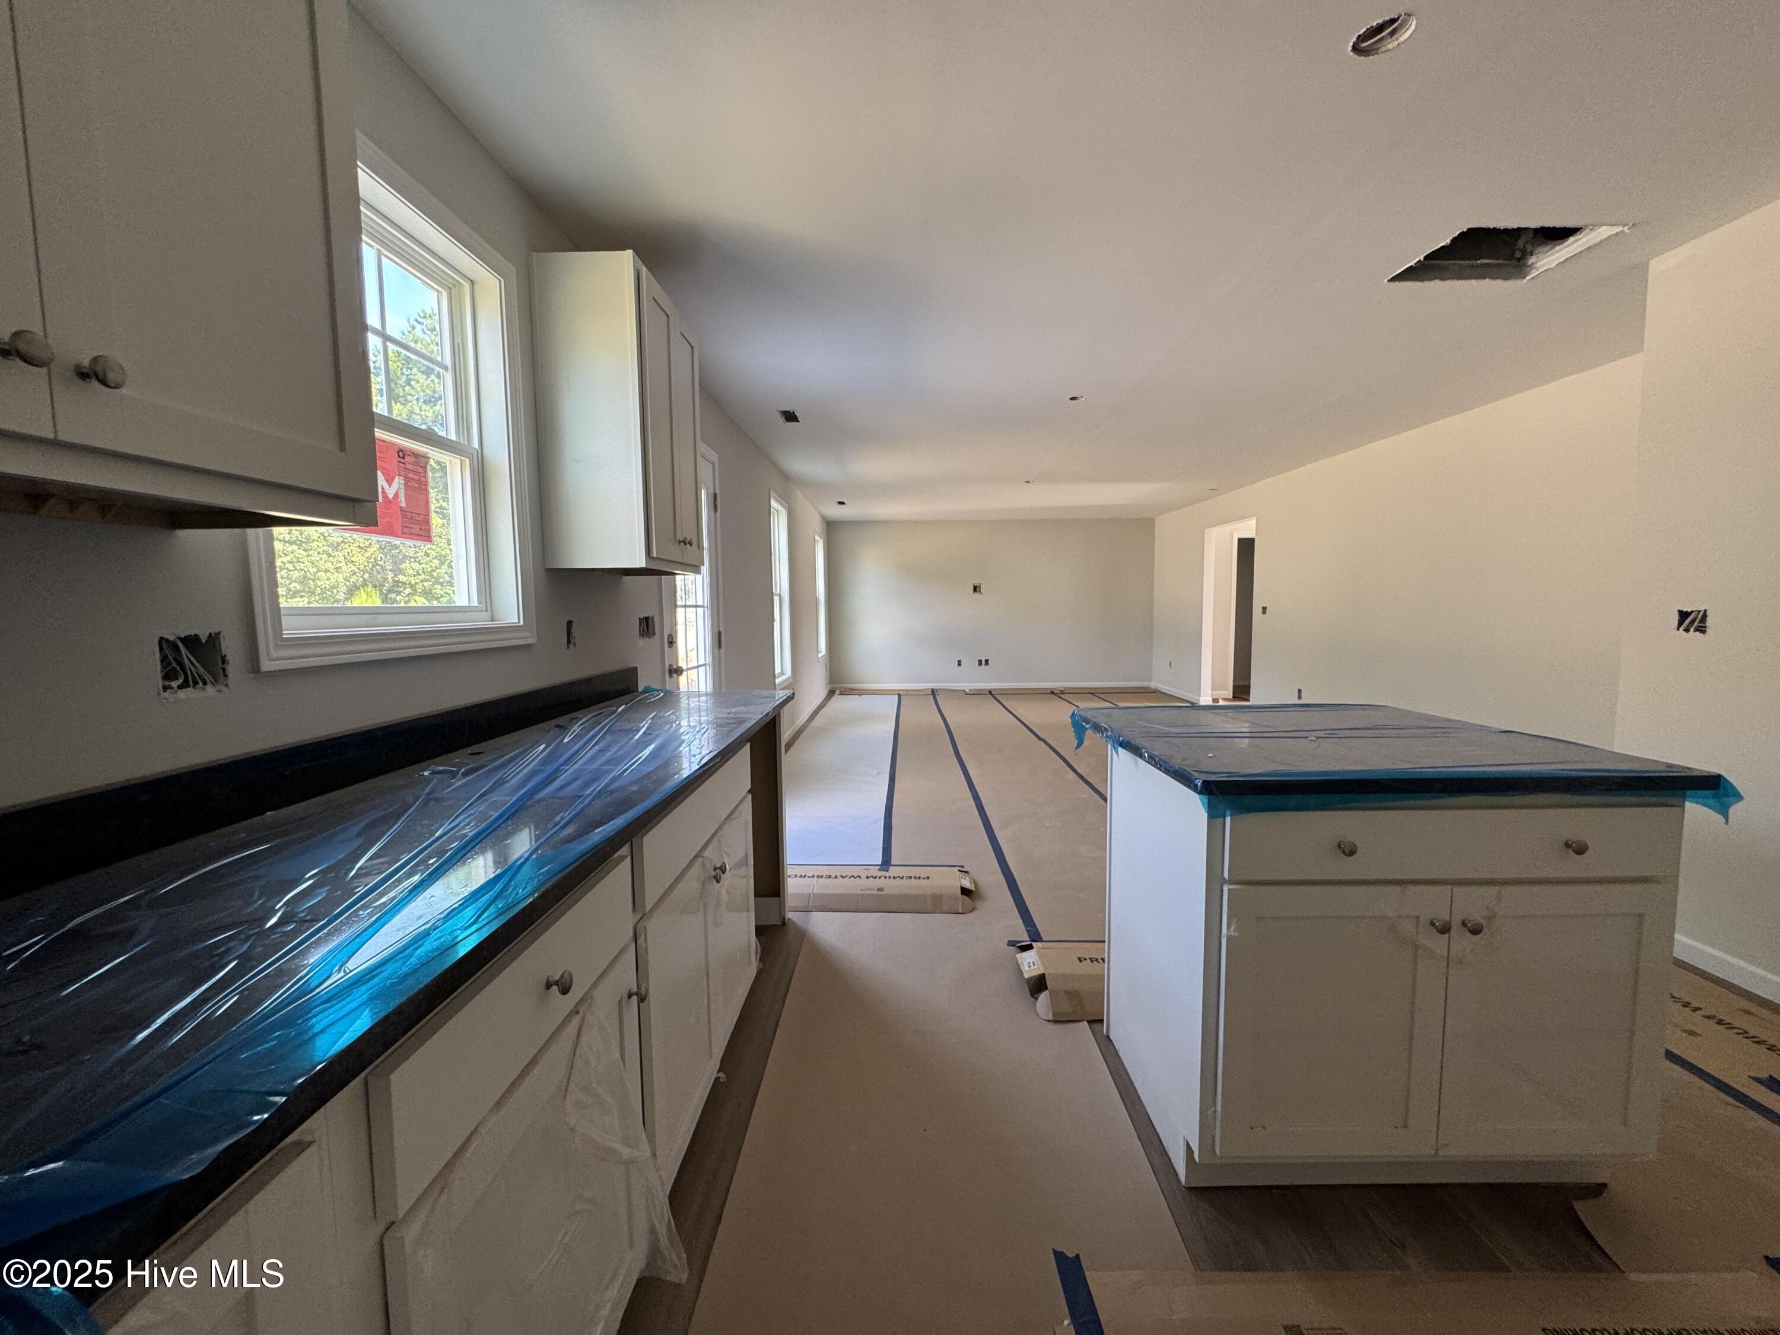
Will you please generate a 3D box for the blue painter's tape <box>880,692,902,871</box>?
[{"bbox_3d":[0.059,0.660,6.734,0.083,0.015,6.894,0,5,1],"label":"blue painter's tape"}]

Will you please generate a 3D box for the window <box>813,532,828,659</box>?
[{"bbox_3d":[-0.944,-0.927,9.476,0.125,1.636,0.924,0,5,1],"label":"window"}]

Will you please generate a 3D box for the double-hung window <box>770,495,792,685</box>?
[{"bbox_3d":[-0.999,-0.665,6.419,0.125,1.636,0.921,0,5,1],"label":"double-hung window"}]

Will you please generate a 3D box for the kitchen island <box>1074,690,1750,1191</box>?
[{"bbox_3d":[1.081,0.620,1.837,0.986,0.907,0.899,-1,5,0],"label":"kitchen island"}]

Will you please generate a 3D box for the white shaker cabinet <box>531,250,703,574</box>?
[{"bbox_3d":[-0.870,-0.775,2.420,0.320,0.905,0.604,0,5,1],"label":"white shaker cabinet"}]

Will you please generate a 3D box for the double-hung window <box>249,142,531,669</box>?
[{"bbox_3d":[-1.089,-0.550,1.602,0.125,1.043,0.895,0,5,1],"label":"double-hung window"}]

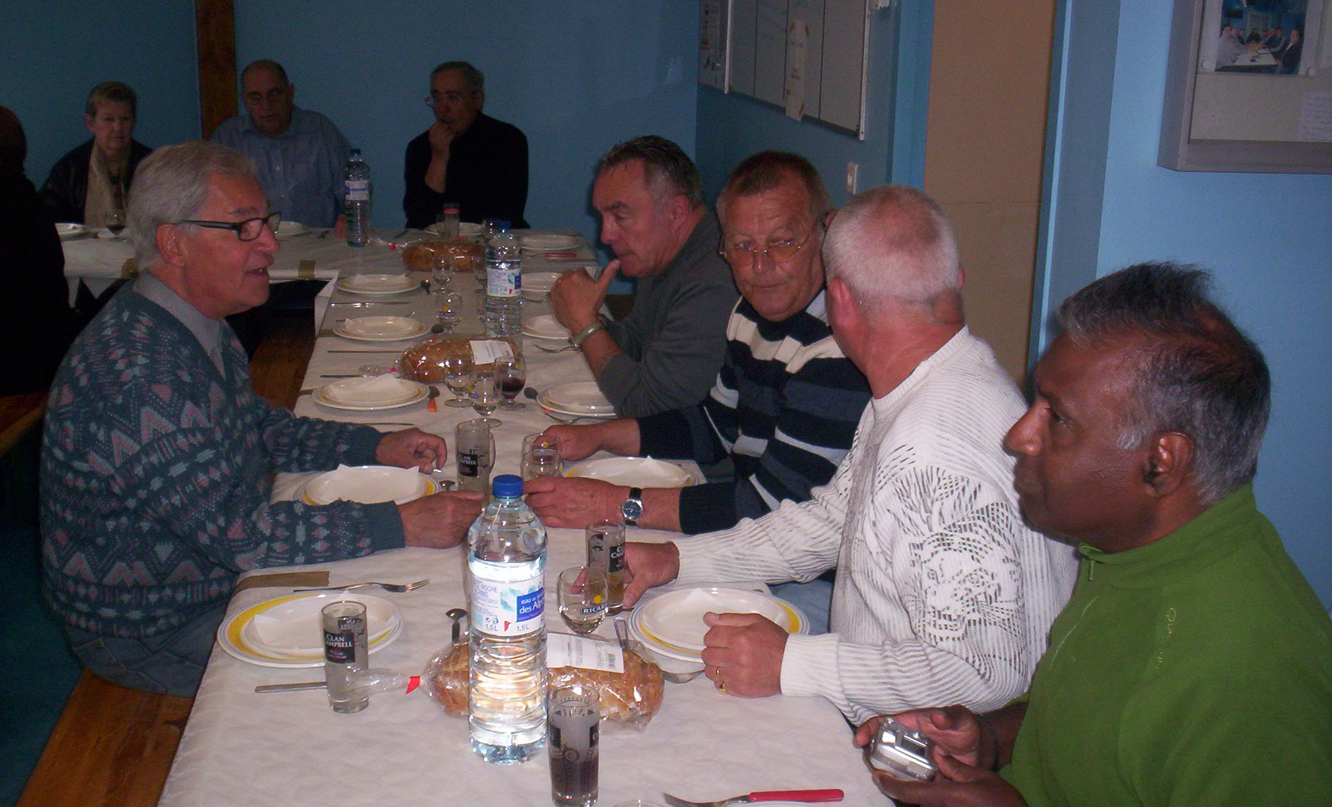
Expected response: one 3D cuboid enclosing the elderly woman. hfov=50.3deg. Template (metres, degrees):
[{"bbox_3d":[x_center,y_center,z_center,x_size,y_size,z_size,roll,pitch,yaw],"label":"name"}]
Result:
[{"bbox_3d":[-1.974,-0.518,5.144,0.530,1.251,0.680,-4,17,-16],"label":"elderly woman"}]

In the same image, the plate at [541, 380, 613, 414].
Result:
[{"bbox_3d":[-0.148,-0.005,2.955,0.242,0.036,0.242,1,16,0],"label":"plate"}]

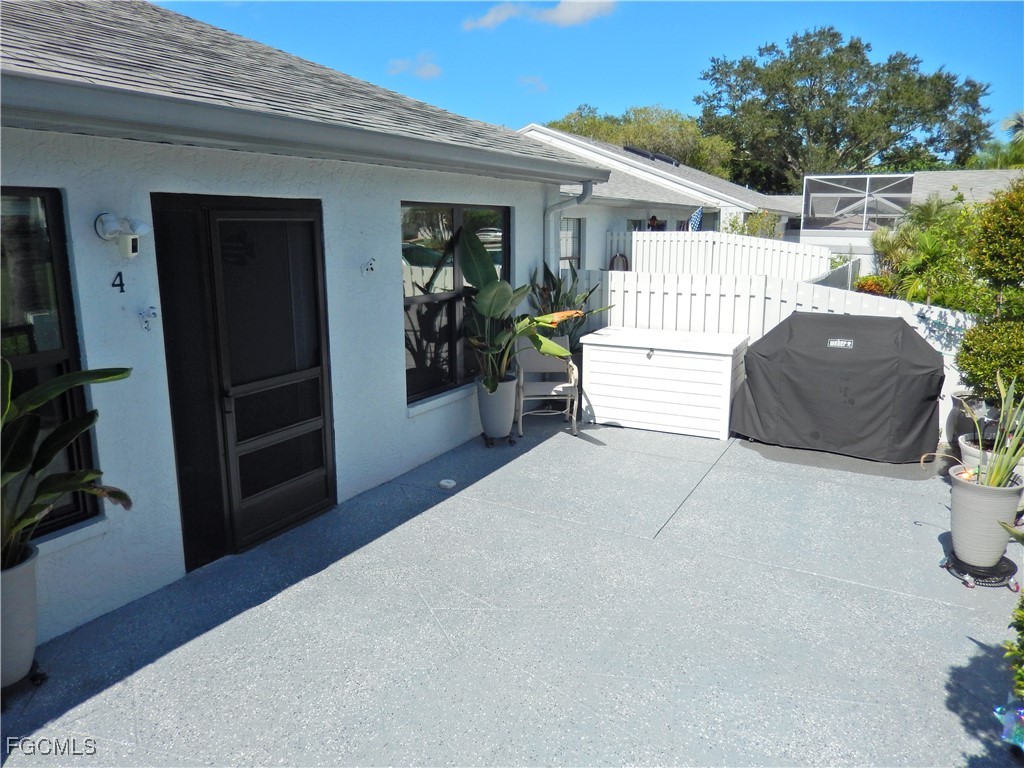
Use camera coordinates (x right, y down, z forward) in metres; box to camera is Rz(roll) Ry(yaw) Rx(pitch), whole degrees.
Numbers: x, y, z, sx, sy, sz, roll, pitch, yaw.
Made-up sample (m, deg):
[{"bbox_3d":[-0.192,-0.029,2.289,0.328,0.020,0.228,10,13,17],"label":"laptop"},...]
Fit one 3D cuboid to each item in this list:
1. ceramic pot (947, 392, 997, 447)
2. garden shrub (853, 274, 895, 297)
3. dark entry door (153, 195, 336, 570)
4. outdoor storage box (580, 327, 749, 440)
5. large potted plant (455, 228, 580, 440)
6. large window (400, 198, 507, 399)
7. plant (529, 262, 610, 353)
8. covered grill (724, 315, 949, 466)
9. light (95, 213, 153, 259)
[{"bbox_3d":[3.942,0.367,6.174,0.580,0.590,0.580,7,14,28],"label":"ceramic pot"},{"bbox_3d":[5.865,-1.198,12.089,0.750,1.150,0.750,7,14,28],"label":"garden shrub"},{"bbox_3d":[-1.569,-0.067,4.529,0.110,2.100,1.250,7,14,28],"label":"dark entry door"},{"bbox_3d":[1.529,-0.034,7.412,1.480,0.850,0.840,7,14,28],"label":"outdoor storage box"},{"bbox_3d":[0.121,-0.462,6.718,0.900,1.970,0.820,7,14,28],"label":"large potted plant"},{"bbox_3d":[-0.450,-0.775,6.535,0.100,1.580,1.790,7,14,28],"label":"large window"},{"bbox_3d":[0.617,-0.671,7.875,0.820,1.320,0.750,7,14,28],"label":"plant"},{"bbox_3d":[2.872,-0.023,6.581,1.620,1.180,0.710,7,14,28],"label":"covered grill"},{"bbox_3d":[-1.875,-0.709,3.569,0.165,0.220,0.250,7,14,28],"label":"light"}]

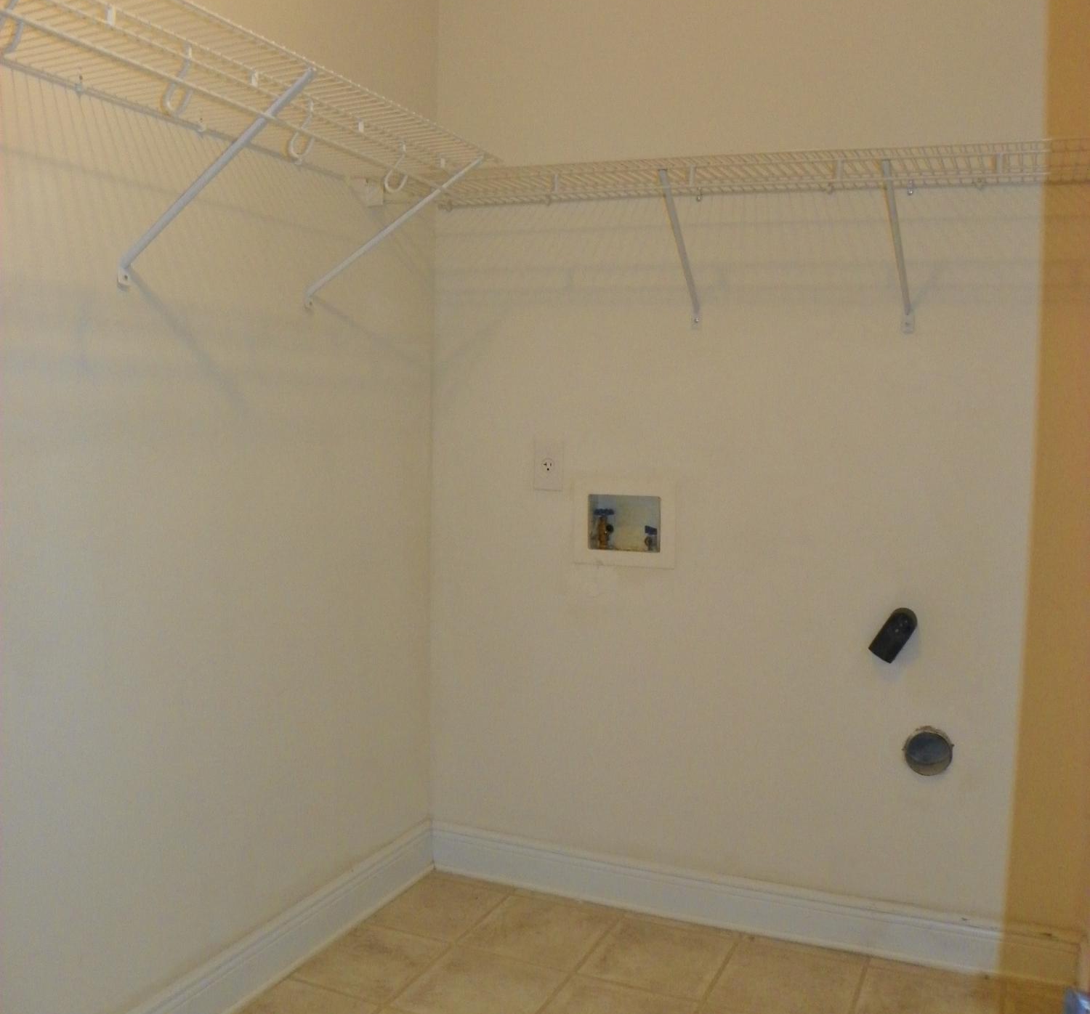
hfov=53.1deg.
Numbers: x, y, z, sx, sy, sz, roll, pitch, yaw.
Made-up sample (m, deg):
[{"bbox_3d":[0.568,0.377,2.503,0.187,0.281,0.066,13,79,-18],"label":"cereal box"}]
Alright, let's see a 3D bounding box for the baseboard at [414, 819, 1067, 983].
[{"bbox_3d":[0.420,0.933,2.605,1.560,0.141,0.016,3,6,23],"label":"baseboard"}]

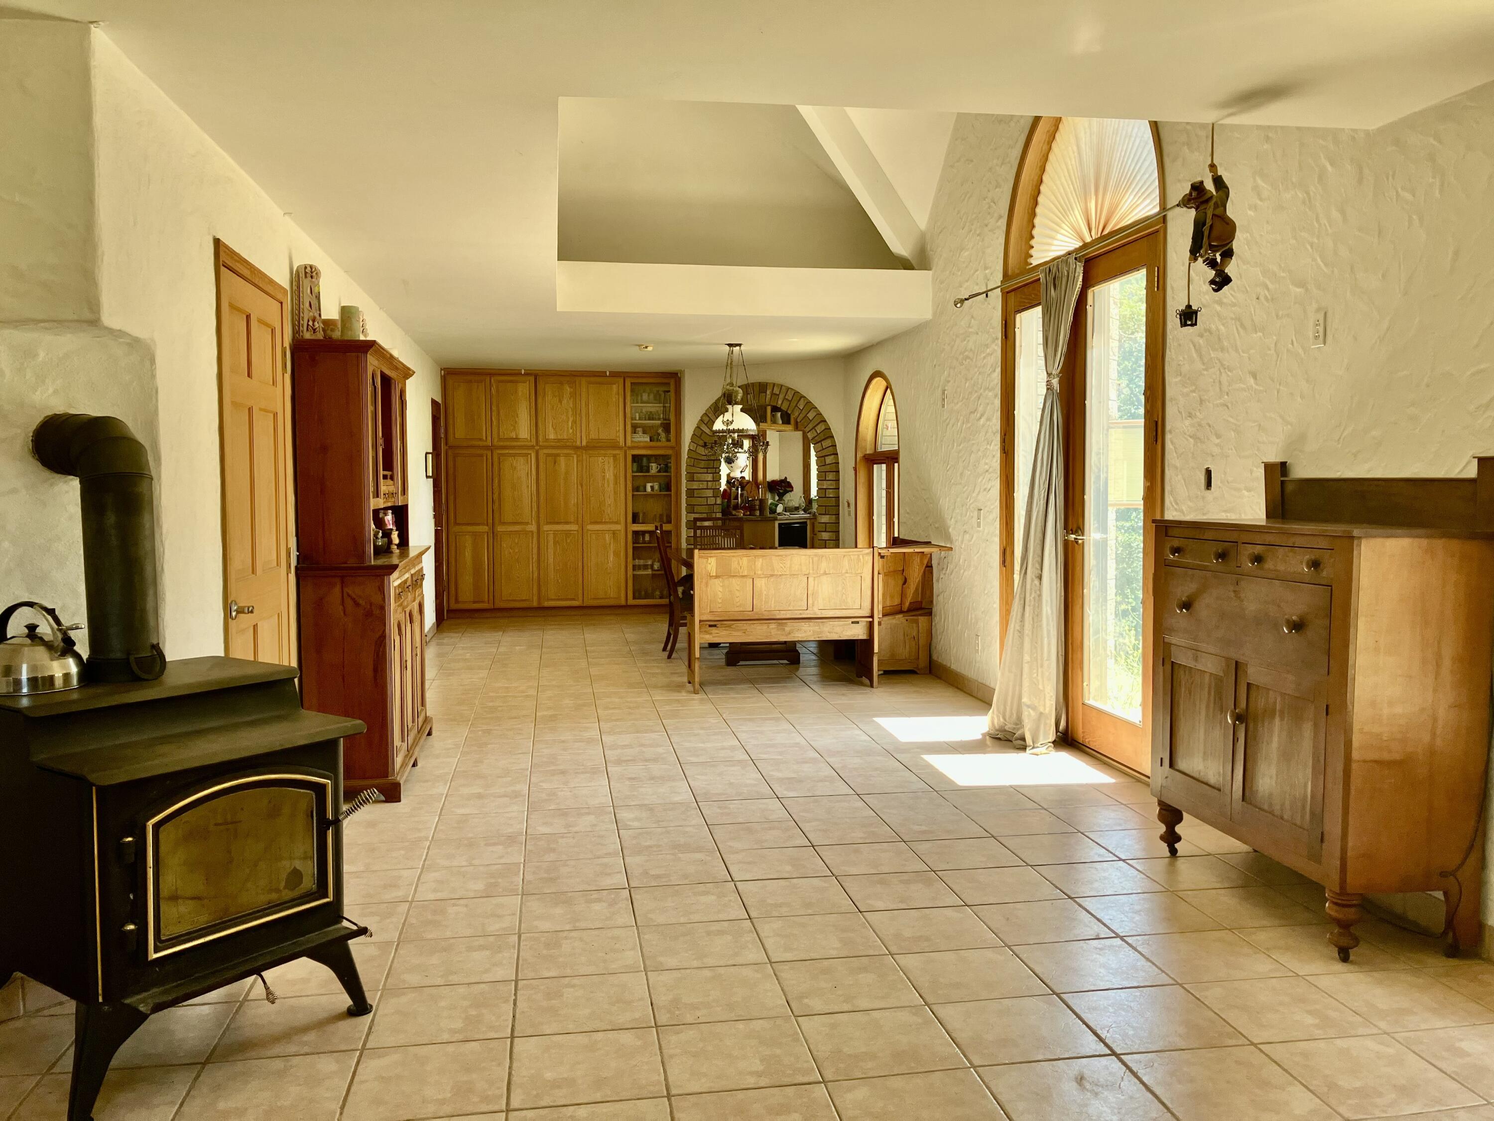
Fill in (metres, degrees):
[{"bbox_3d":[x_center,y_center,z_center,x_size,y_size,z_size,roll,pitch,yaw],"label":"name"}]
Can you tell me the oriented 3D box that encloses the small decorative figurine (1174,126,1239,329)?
[{"bbox_3d":[1.409,-1.019,3.703,0.140,0.610,0.160,-3,5,-33],"label":"small decorative figurine"}]

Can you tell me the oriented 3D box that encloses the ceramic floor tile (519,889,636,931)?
[{"bbox_3d":[-0.517,1.072,3.681,0.332,0.014,0.324,-1,4,-9],"label":"ceramic floor tile"}]

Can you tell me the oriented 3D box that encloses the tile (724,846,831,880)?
[{"bbox_3d":[0.096,1.025,4.066,0.320,0.010,0.320,-1,4,-9],"label":"tile"}]

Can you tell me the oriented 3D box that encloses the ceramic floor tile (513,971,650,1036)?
[{"bbox_3d":[-0.426,1.157,3.150,0.343,0.010,0.335,-1,4,-9],"label":"ceramic floor tile"}]

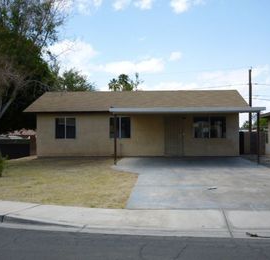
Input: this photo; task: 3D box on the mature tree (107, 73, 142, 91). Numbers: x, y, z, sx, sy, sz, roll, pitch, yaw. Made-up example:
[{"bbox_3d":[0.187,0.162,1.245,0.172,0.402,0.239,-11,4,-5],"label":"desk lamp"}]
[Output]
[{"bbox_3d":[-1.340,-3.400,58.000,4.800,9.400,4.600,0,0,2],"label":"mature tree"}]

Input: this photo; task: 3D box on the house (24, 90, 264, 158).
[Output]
[{"bbox_3d":[0.360,-0.530,26.100,12.200,3.950,9.200,0,0,2],"label":"house"}]

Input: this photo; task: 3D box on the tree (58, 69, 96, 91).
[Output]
[{"bbox_3d":[-5.900,-2.200,39.000,5.000,7.300,5.000,0,0,2],"label":"tree"}]

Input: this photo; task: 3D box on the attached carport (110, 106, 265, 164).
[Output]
[{"bbox_3d":[2.370,0.250,20.000,6.700,2.520,4.300,0,0,2],"label":"attached carport"}]

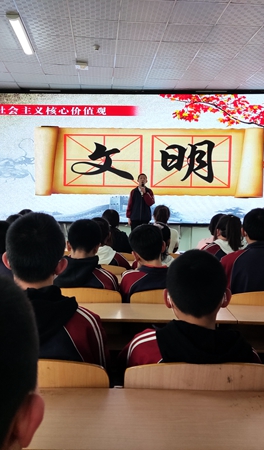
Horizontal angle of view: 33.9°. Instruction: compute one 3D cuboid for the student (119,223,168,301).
[{"bbox_3d":[0.145,0.552,2.520,0.440,1.131,0.680,1,3,0],"label":"student"}]

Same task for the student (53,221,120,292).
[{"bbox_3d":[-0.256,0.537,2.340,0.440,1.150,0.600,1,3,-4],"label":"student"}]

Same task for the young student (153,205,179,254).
[{"bbox_3d":[0.281,0.426,4.141,0.410,1.226,0.630,1,3,0],"label":"young student"}]

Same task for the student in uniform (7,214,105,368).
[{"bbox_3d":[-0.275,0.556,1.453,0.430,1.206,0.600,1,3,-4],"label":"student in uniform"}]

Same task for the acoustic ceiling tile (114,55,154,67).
[{"bbox_3d":[0.033,-2.599,6.860,0.600,0.016,0.600,1,3,-4],"label":"acoustic ceiling tile"}]

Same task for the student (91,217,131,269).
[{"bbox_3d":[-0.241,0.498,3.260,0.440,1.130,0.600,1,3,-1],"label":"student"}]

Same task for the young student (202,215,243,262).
[{"bbox_3d":[0.676,0.497,3.397,0.430,1.170,0.660,0,3,-7],"label":"young student"}]

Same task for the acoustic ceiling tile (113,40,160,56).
[{"bbox_3d":[0.073,-2.567,6.242,0.595,0.020,0.595,1,3,-4],"label":"acoustic ceiling tile"}]

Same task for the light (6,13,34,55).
[{"bbox_3d":[-1.465,-2.527,5.837,0.145,0.070,1.240,1,3,-4],"label":"light"}]

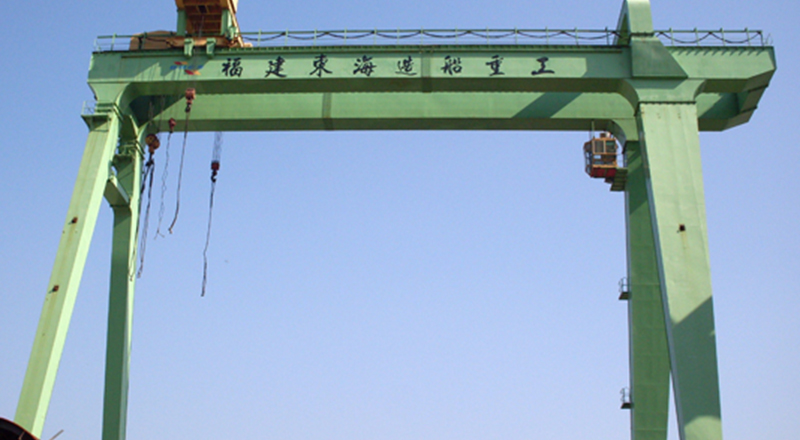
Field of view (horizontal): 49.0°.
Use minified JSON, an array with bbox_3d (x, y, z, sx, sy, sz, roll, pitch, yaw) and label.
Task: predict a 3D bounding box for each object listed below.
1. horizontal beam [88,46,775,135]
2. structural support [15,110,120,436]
[{"bbox_3d":[1.723,-8.001,54.531,40.489,2.301,5.653,0,-26,3],"label":"horizontal beam"},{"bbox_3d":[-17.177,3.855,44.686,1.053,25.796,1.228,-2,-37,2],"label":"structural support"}]

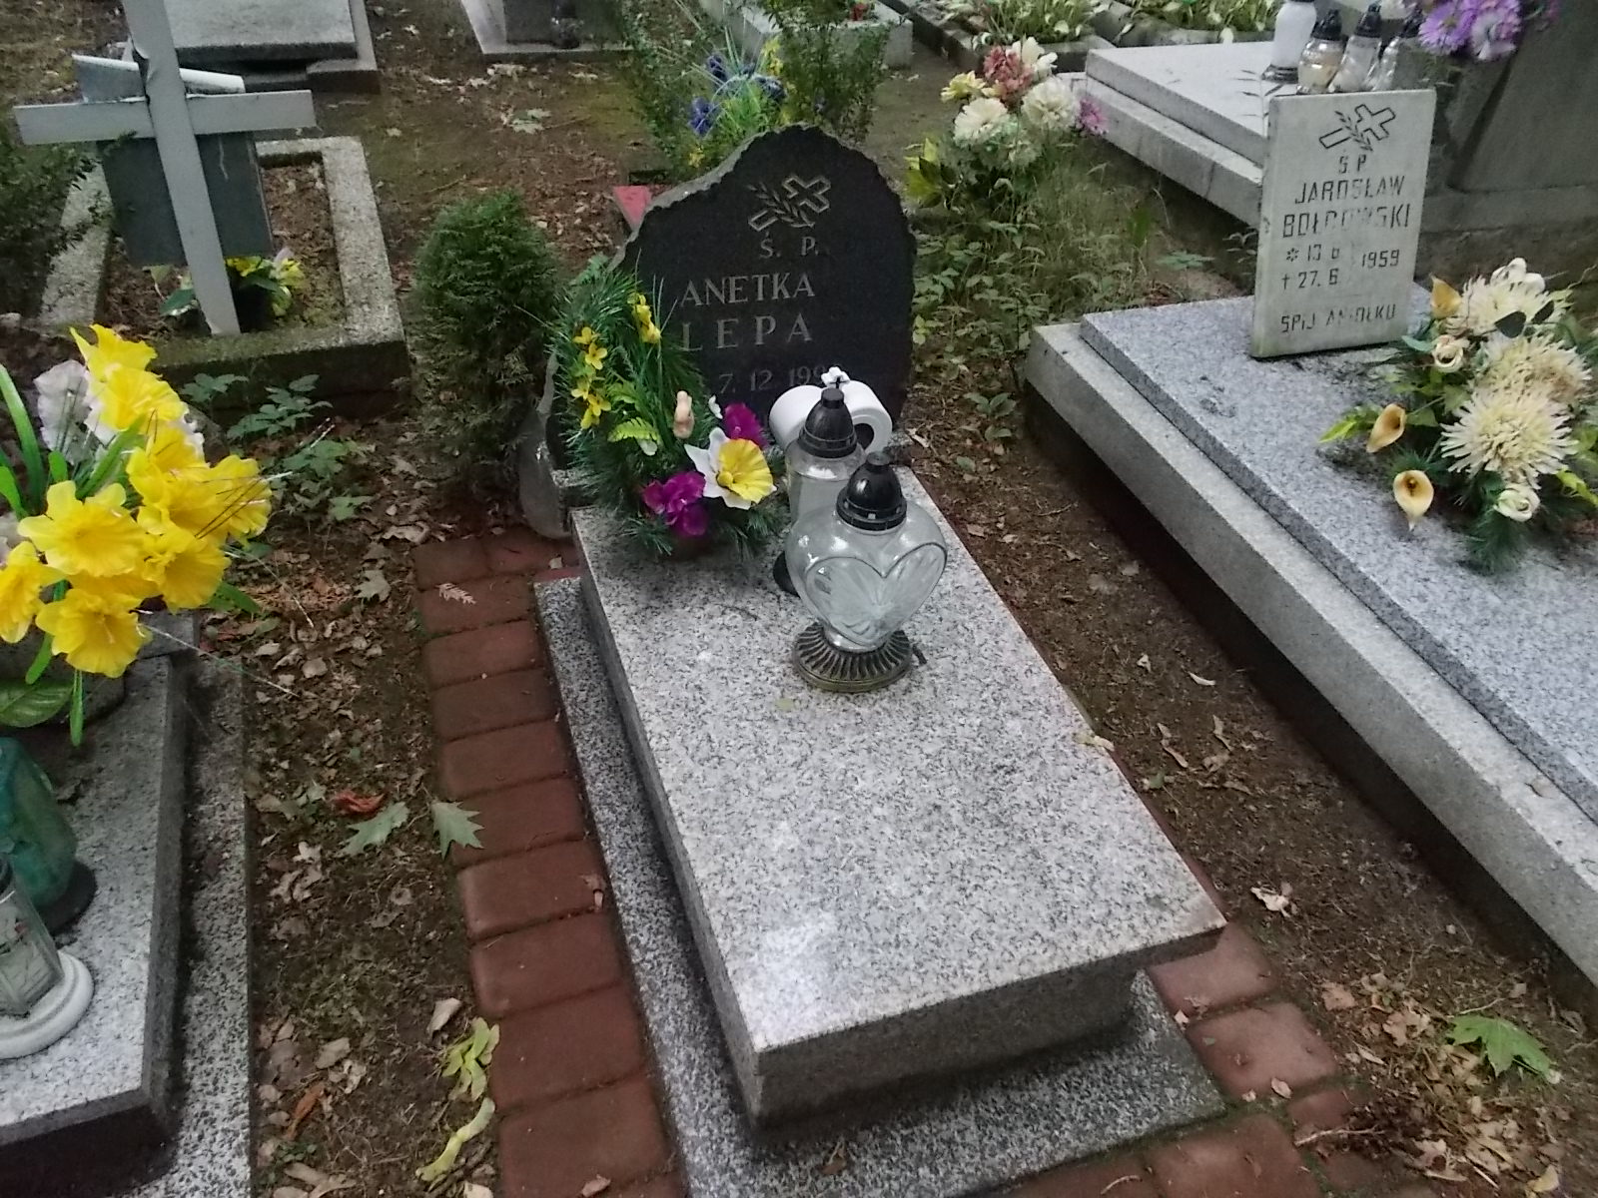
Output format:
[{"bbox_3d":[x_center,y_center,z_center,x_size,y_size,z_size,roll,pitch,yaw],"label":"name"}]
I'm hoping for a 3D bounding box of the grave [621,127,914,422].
[{"bbox_3d":[-0.103,-0.494,1.918,0.613,0.512,0.062,-9,38,-18],"label":"grave"}]

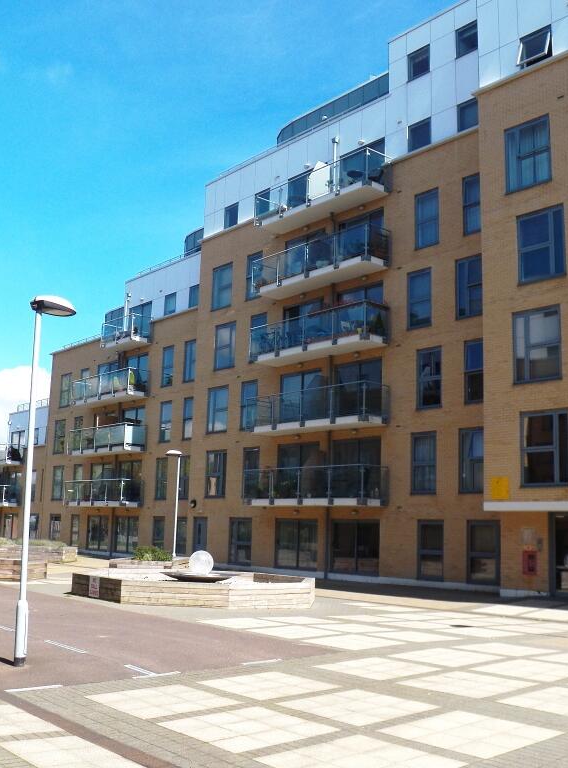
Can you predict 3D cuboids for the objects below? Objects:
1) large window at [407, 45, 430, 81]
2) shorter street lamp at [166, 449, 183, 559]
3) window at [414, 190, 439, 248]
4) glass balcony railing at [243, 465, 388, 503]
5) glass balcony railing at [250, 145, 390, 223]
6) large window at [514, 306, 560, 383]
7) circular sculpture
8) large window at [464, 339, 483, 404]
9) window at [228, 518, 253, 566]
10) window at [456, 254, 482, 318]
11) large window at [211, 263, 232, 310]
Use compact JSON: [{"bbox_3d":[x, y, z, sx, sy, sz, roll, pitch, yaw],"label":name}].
[{"bbox_3d":[4.904,-11.499,29.831,0.120,1.050,1.050,8,-11,-39],"label":"large window"},{"bbox_3d":[-3.926,4.447,28.905,0.580,4.374,0.360,11,-14,-40],"label":"shorter street lamp"},{"bbox_3d":[5.004,-5.715,28.758,0.130,2.067,1.014,11,-14,-40],"label":"window"},{"bbox_3d":[0.997,3.814,30.433,1.250,1.410,6.350,10,-13,-41],"label":"glass balcony railing"},{"bbox_3d":[1.438,-7.413,32.477,1.330,1.380,6.250,11,-13,-41],"label":"glass balcony railing"},{"bbox_3d":[6.968,-1.057,22.754,0.120,2.050,1.470,11,-13,-41],"label":"large window"},{"bbox_3d":[-2.050,4.445,20.627,0.630,0.630,0.630,3,-10,-6],"label":"circular sculpture"},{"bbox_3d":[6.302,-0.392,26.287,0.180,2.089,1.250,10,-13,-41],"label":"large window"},{"bbox_3d":[-1.751,6.516,34.212,0.120,1.920,1.420,11,-13,-41],"label":"window"},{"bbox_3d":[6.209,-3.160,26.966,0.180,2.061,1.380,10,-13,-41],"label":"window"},{"bbox_3d":[-2.780,-4.400,37.763,0.150,1.988,1.426,11,-14,-41],"label":"large window"}]

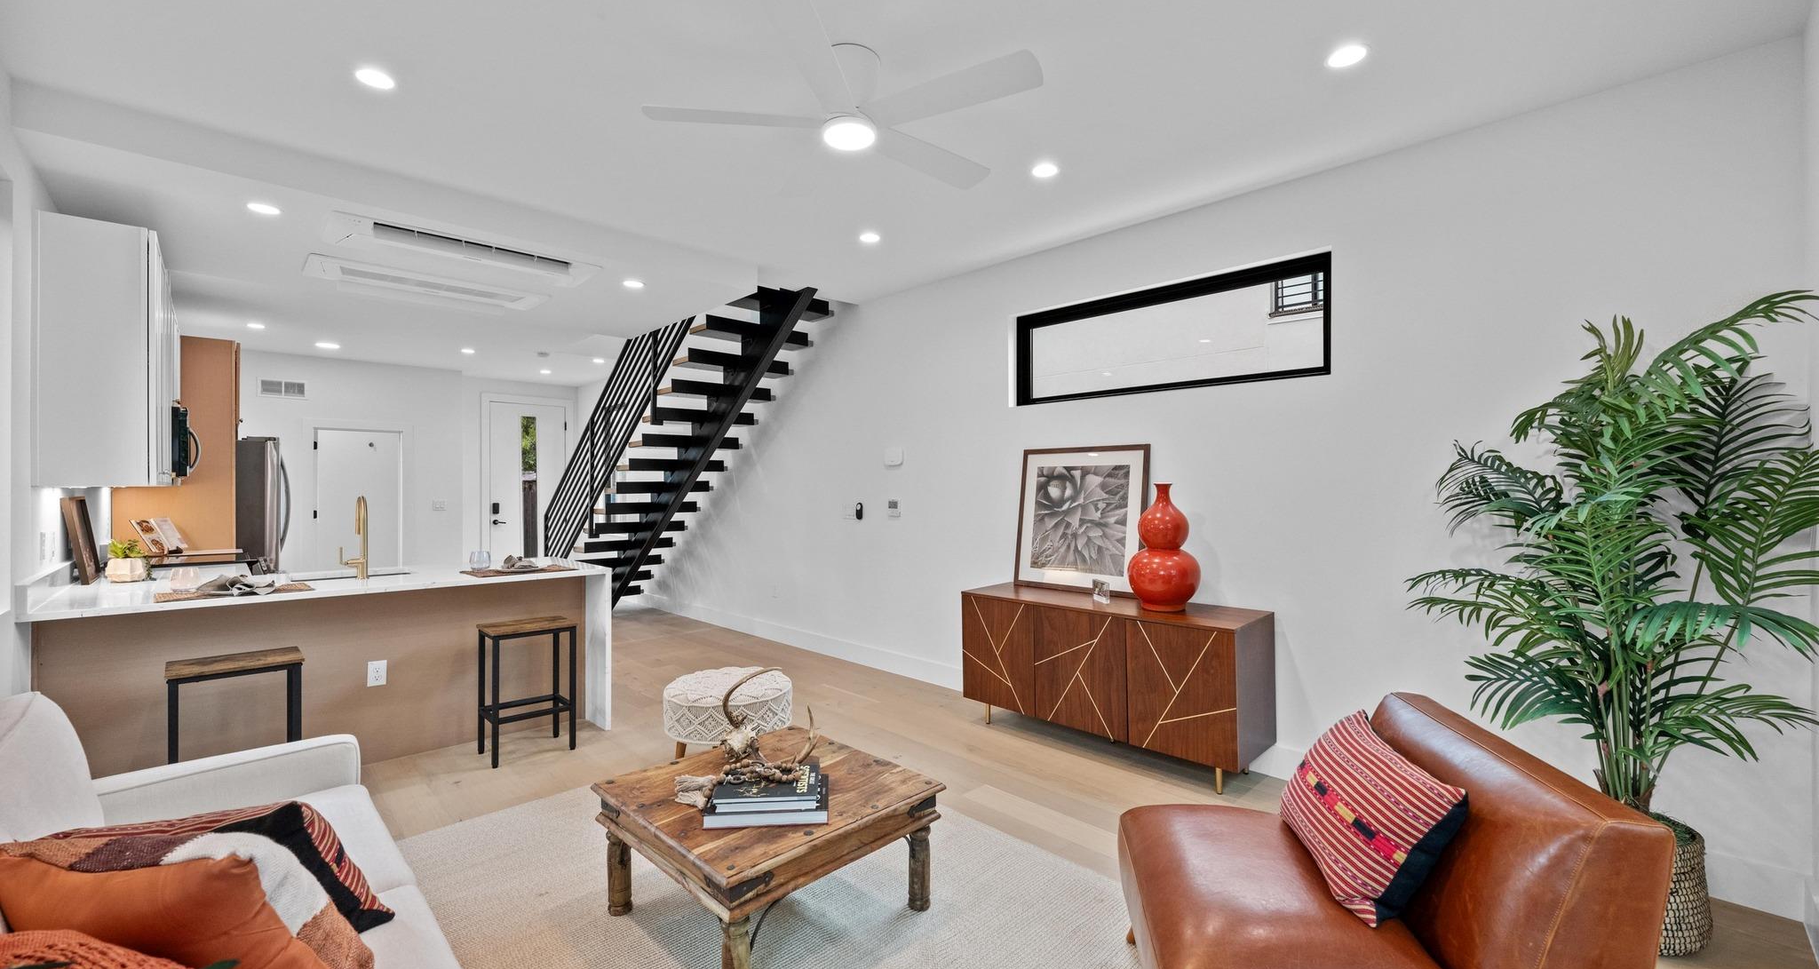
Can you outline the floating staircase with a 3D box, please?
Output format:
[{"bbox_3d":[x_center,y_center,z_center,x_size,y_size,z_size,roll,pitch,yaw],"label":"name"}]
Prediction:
[{"bbox_3d":[-2.189,-0.079,6.541,1.008,2.944,4.199,0,0,-44],"label":"floating staircase"}]

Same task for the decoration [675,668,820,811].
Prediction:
[{"bbox_3d":[-0.530,0.800,2.302,0.425,0.370,0.306,0,0,12],"label":"decoration"}]

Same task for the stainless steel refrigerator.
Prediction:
[{"bbox_3d":[-5.682,0.514,5.733,0.919,1.759,0.889,0,0,-44],"label":"stainless steel refrigerator"}]

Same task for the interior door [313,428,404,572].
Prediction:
[{"bbox_3d":[-6.080,0.395,7.843,0.761,1.996,0.049,0,0,-44],"label":"interior door"}]

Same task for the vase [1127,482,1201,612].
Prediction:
[{"bbox_3d":[1.272,0.313,3.527,0.366,0.652,0.366,0,0,-44],"label":"vase"}]

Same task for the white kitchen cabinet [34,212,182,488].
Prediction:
[{"bbox_3d":[-4.464,-0.545,4.043,0.337,1.103,3.092,0,0,-44],"label":"white kitchen cabinet"}]

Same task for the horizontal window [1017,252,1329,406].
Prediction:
[{"bbox_3d":[1.310,-0.783,3.882,0.119,0.578,1.818,0,0,-44],"label":"horizontal window"}]

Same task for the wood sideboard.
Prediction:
[{"bbox_3d":[1.011,1.014,3.750,0.435,0.759,1.581,0,0,-44],"label":"wood sideboard"}]

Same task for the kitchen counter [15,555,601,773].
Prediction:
[{"bbox_3d":[-2.808,0.933,3.640,2.124,0.921,1.047,0,0,-44],"label":"kitchen counter"}]

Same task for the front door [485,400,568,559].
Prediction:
[{"bbox_3d":[-5.051,0.168,9.383,0.909,2.430,0.054,0,0,-44],"label":"front door"}]

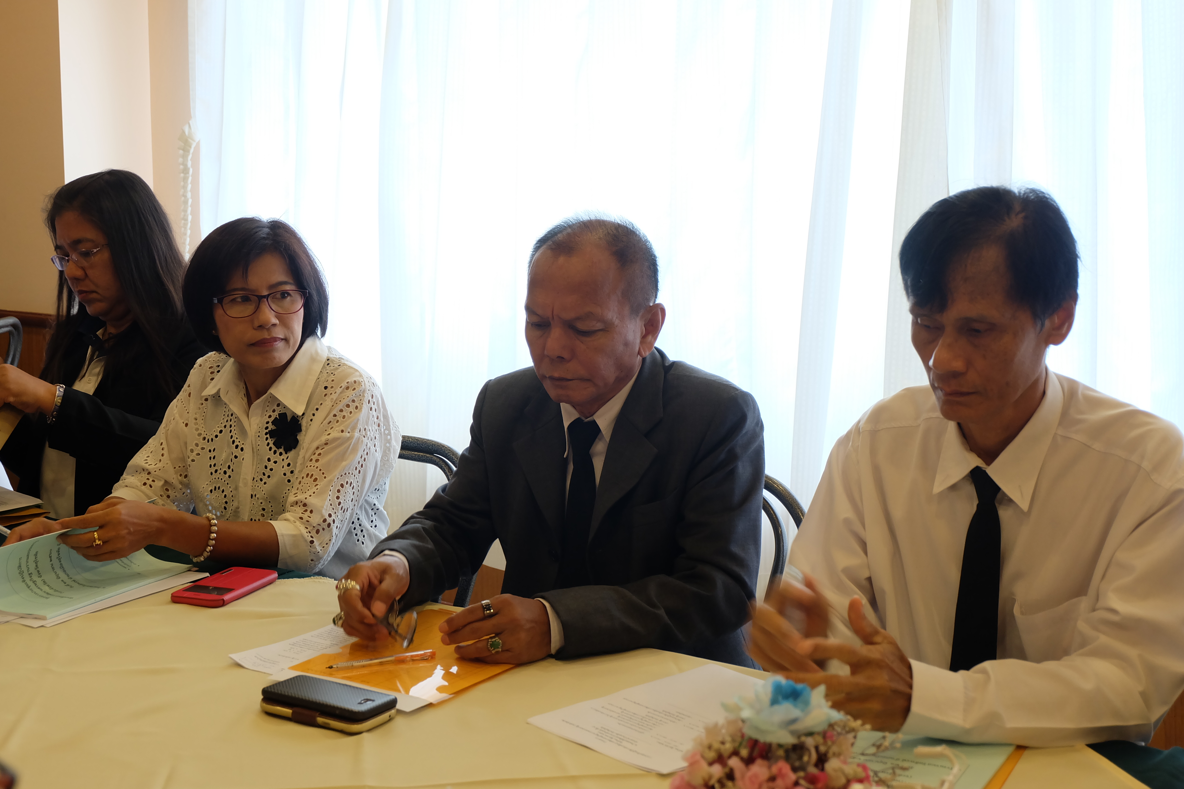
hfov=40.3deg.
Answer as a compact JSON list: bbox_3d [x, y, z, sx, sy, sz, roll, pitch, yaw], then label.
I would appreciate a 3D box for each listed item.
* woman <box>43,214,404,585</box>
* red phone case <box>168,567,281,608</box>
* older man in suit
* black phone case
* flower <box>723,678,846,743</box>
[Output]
[{"bbox_3d":[-0.540,0.361,2.471,0.450,1.250,0.580,7,11,35],"label":"woman"},{"bbox_3d":[-0.518,0.273,2.284,0.079,0.013,0.158,3,9,17],"label":"red phone case"},{"bbox_3d":[-0.029,0.386,2.282,0.490,1.270,0.620,6,10,31],"label":"older man in suit"},{"bbox_3d":[-0.294,0.340,1.801,0.145,0.011,0.068,6,10,31],"label":"black phone case"},{"bbox_3d":[0.170,0.281,1.430,0.105,0.048,0.098,1,9,0],"label":"flower"}]

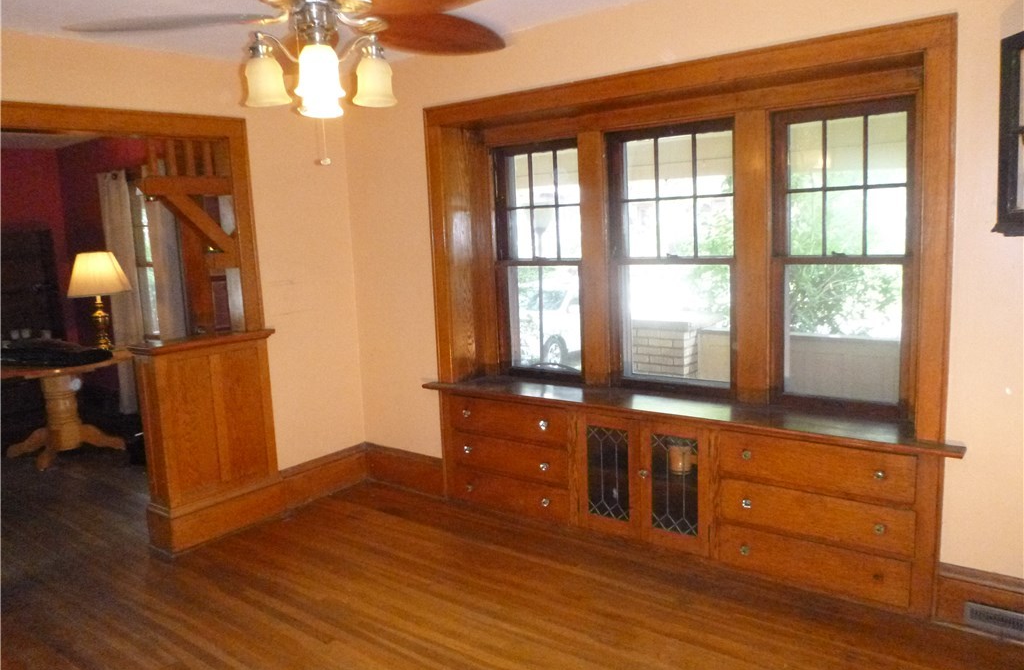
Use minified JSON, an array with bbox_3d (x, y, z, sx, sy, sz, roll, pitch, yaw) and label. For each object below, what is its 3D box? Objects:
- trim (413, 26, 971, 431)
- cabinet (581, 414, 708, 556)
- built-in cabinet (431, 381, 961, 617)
[{"bbox_3d":[0.680,-0.439,3.559,2.507,1.533,0.405,4,11,36],"label":"trim"},{"bbox_3d":[0.730,0.688,3.722,0.688,0.628,0.390,4,11,36],"label":"cabinet"},{"bbox_3d":[0.699,0.664,3.716,2.679,0.695,0.493,4,11,36],"label":"built-in cabinet"}]

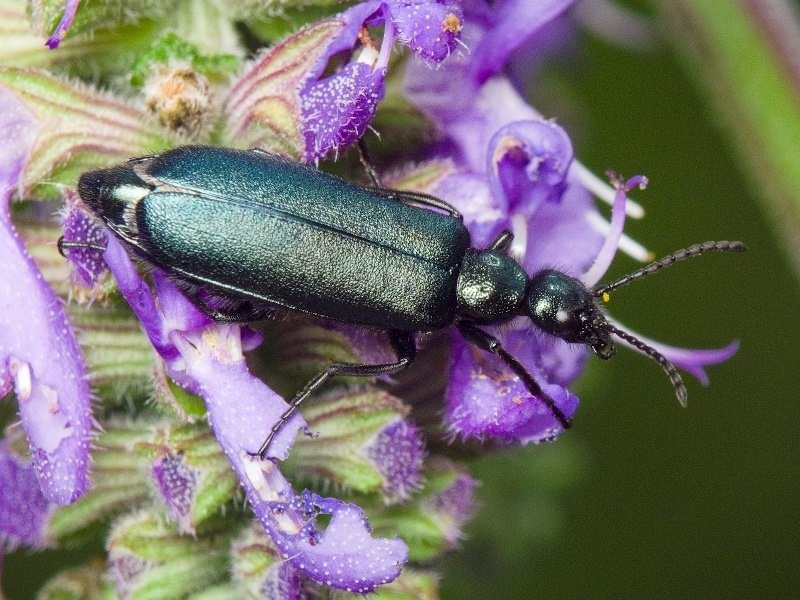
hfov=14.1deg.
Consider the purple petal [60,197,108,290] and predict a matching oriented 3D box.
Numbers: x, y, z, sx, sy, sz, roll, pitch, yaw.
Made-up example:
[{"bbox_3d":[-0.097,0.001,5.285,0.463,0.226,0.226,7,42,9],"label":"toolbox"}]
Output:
[{"bbox_3d":[-0.008,-0.002,0.086,0.001,0.003,0.001,10,23,16],"label":"purple petal"}]

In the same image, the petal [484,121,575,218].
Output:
[{"bbox_3d":[0.003,-0.003,0.086,0.002,0.002,0.002,-1,23,-9],"label":"petal"}]

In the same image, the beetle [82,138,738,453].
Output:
[{"bbox_3d":[0.000,0.000,0.083,0.017,0.008,0.005,17,-20,0],"label":"beetle"}]

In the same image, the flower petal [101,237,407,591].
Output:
[{"bbox_3d":[-0.004,0.003,0.090,0.003,0.012,0.004,-37,0,0],"label":"flower petal"}]

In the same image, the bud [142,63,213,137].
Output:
[{"bbox_3d":[-0.006,-0.005,0.086,0.002,0.002,0.002,3,22,0],"label":"bud"}]

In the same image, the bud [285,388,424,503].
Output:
[{"bbox_3d":[-0.001,0.004,0.086,0.004,0.003,0.003,11,24,19],"label":"bud"}]

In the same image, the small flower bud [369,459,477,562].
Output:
[{"bbox_3d":[0.001,0.006,0.088,0.003,0.003,0.003,15,25,27],"label":"small flower bud"}]

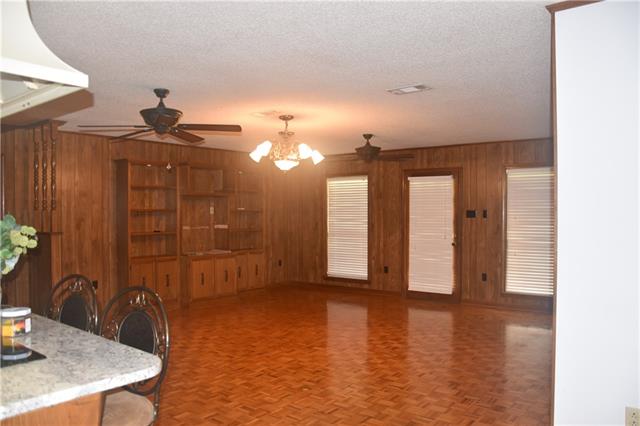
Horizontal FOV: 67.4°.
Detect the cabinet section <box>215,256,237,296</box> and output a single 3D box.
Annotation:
[{"bbox_3d":[-1.711,1.042,7.980,0.450,0.655,0.470,0,0,39],"label":"cabinet section"}]

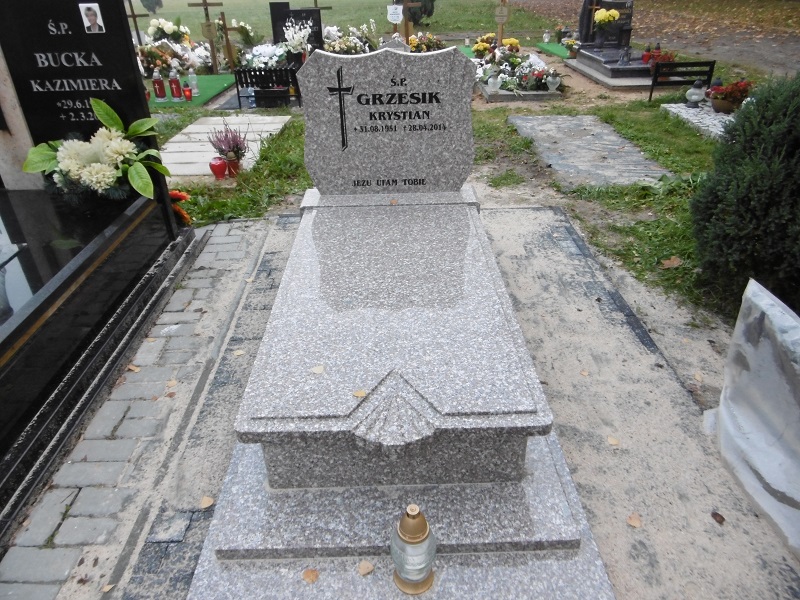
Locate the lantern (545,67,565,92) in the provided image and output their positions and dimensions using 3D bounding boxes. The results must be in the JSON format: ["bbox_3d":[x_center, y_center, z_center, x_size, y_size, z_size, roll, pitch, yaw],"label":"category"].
[{"bbox_3d":[1.712,-2.458,6.162,0.175,0.270,0.140,-2,31,-1],"label":"lantern"}]

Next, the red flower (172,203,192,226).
[{"bbox_3d":[-1.380,-0.543,3.520,0.120,0.130,0.120,0,32,0],"label":"red flower"}]

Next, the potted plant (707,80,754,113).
[{"bbox_3d":[3.542,-2.183,5.932,0.420,0.320,0.380,0,32,0],"label":"potted plant"}]

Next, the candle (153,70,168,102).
[{"bbox_3d":[-2.842,-2.527,6.519,0.135,0.350,0.135,0,32,0],"label":"candle"}]

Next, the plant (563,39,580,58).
[{"bbox_3d":[2.672,-3.885,8.598,0.260,0.280,0.260,-2,31,-1],"label":"plant"}]

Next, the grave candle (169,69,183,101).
[{"bbox_3d":[-2.557,-2.457,6.331,0.135,0.356,0.135,-2,31,-1],"label":"grave candle"}]

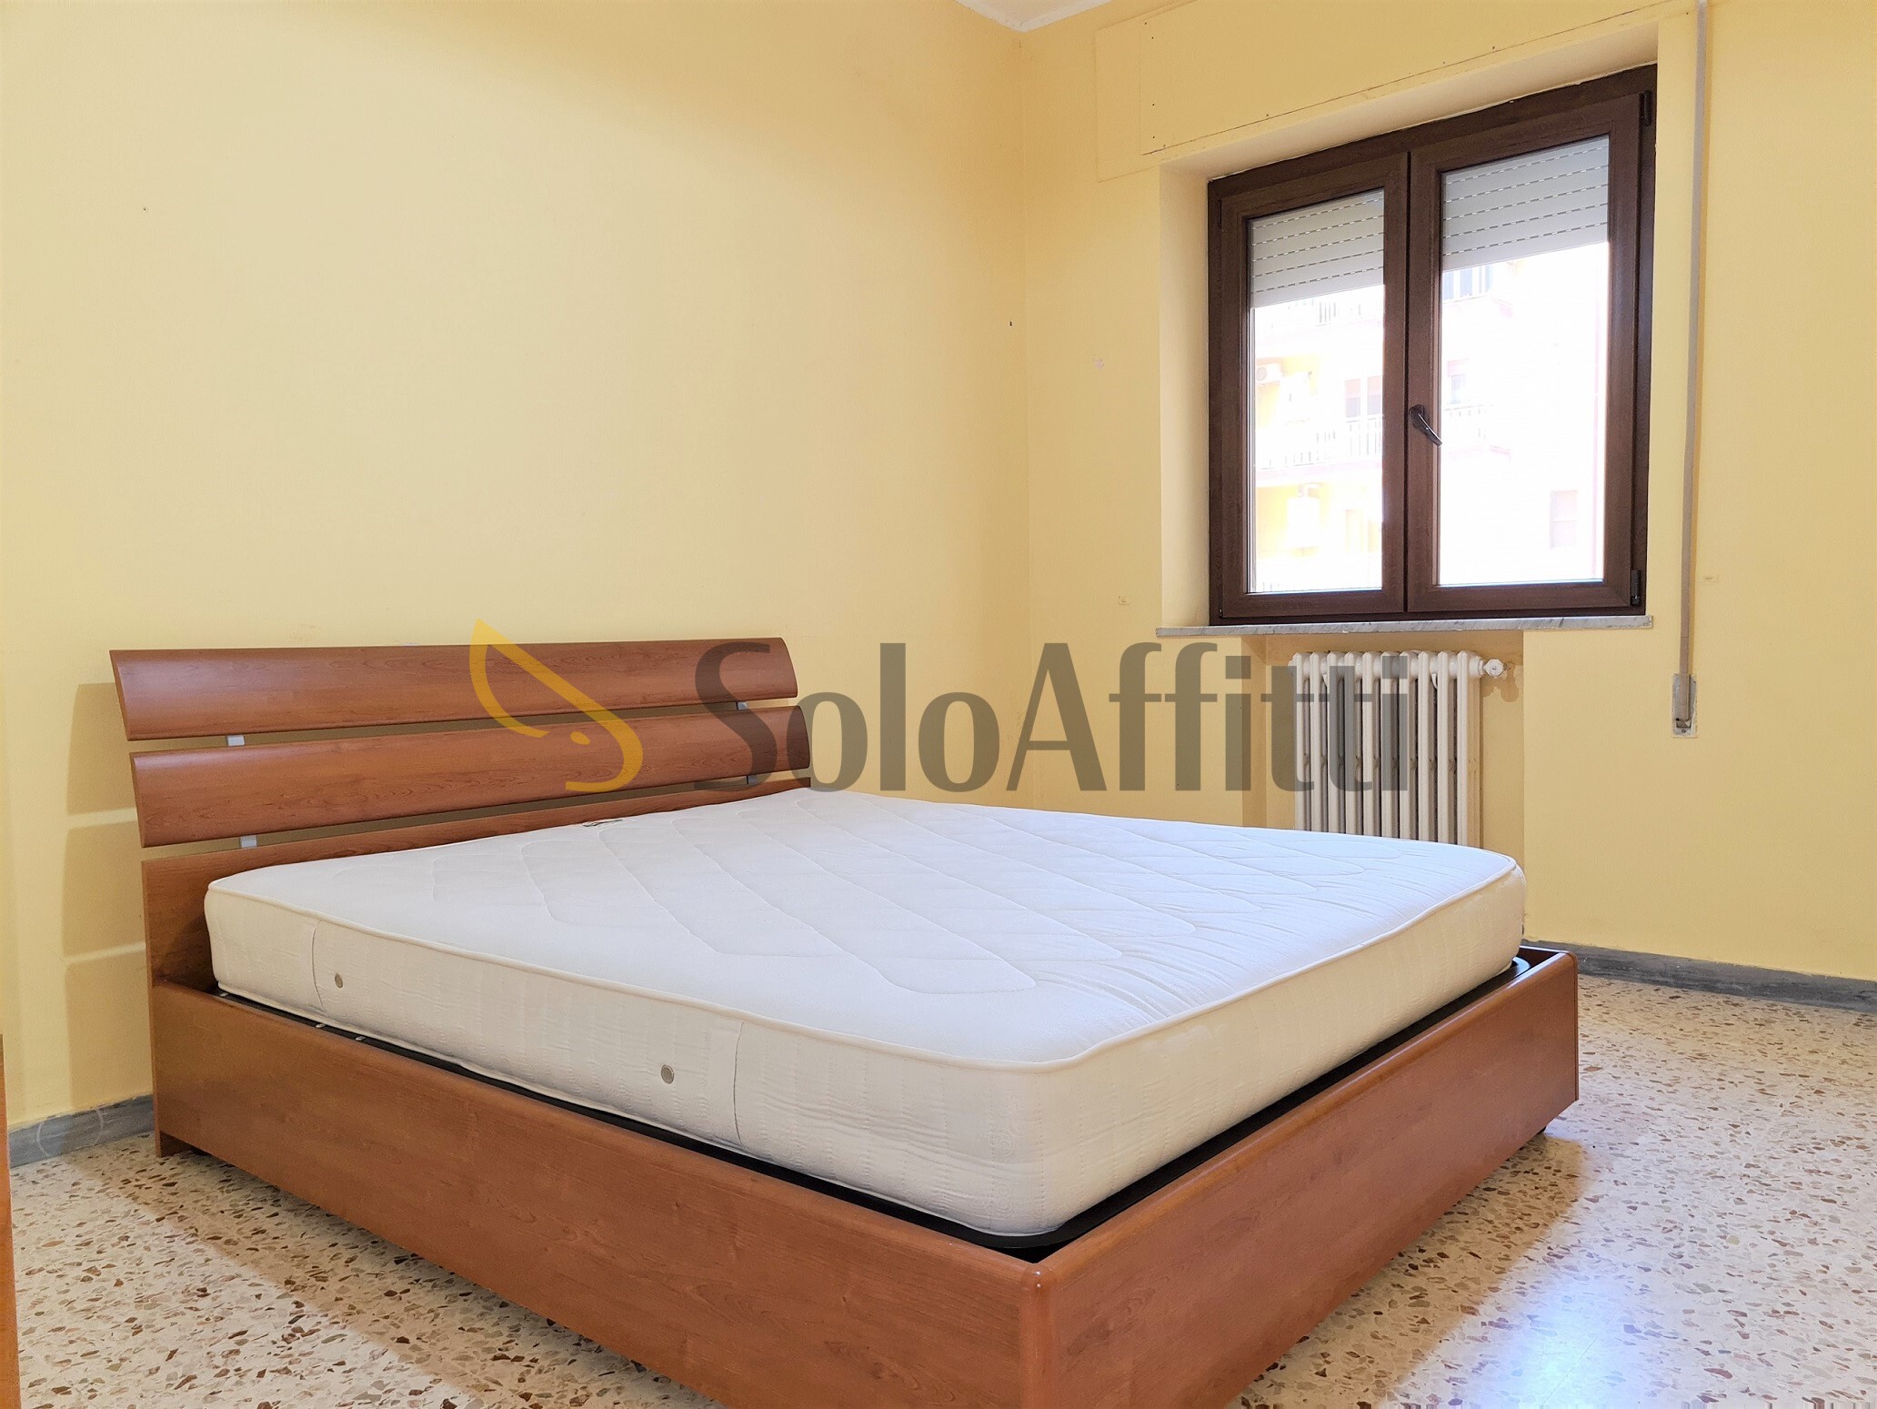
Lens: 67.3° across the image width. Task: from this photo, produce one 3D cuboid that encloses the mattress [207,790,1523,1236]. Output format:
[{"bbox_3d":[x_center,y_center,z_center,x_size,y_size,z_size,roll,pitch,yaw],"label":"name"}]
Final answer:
[{"bbox_3d":[-0.134,0.408,2.700,1.920,0.200,1.600,1,4,40],"label":"mattress"}]

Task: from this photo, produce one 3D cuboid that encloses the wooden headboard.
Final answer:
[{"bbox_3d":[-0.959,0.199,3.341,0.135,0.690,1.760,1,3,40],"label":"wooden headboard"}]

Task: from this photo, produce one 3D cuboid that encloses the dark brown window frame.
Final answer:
[{"bbox_3d":[1.449,-0.994,4.324,1.390,1.490,0.100,1,4,40],"label":"dark brown window frame"}]

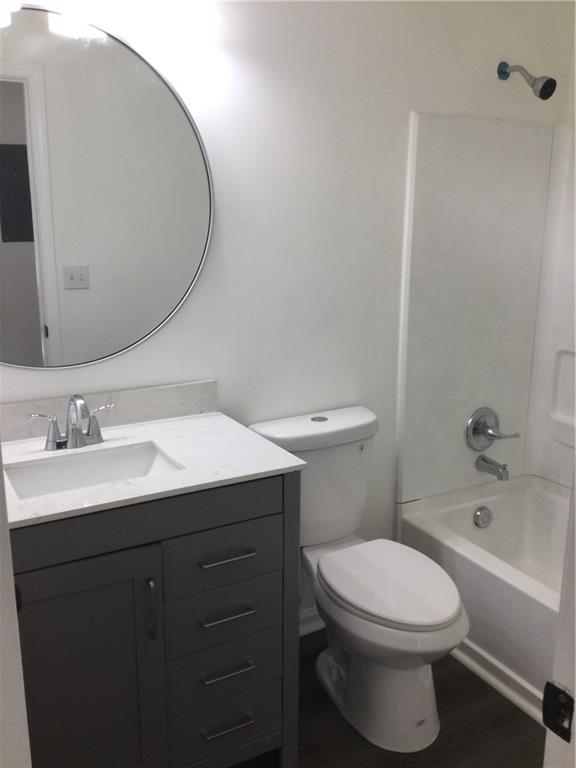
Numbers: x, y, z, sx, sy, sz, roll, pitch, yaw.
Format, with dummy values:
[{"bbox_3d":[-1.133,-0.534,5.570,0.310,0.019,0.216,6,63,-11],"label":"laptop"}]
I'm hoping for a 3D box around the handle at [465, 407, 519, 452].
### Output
[{"bbox_3d":[0.793,0.192,2.630,0.169,0.179,0.131,-7,15,-28],"label":"handle"}]

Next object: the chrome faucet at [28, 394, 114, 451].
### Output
[{"bbox_3d":[-0.548,0.100,1.794,0.228,0.149,0.157,-7,15,-28],"label":"chrome faucet"}]

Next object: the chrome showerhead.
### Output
[{"bbox_3d":[0.821,-1.038,2.346,0.065,0.155,0.234,-7,15,-28],"label":"chrome showerhead"}]

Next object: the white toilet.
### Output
[{"bbox_3d":[0.249,0.588,2.095,0.442,0.829,0.738,-7,15,-28],"label":"white toilet"}]

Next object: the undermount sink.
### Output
[{"bbox_3d":[-0.474,0.275,1.704,0.397,0.144,0.258,-7,15,-28],"label":"undermount sink"}]

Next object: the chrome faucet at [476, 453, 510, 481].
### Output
[{"bbox_3d":[0.800,0.331,2.663,0.062,0.074,0.139,-7,15,-28],"label":"chrome faucet"}]

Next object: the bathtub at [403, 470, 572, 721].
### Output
[{"bbox_3d":[1.087,0.780,2.171,0.713,0.423,1.506,-7,15,-28],"label":"bathtub"}]

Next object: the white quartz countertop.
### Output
[{"bbox_3d":[-0.489,0.205,1.718,0.932,0.020,0.532,-7,15,-28],"label":"white quartz countertop"}]

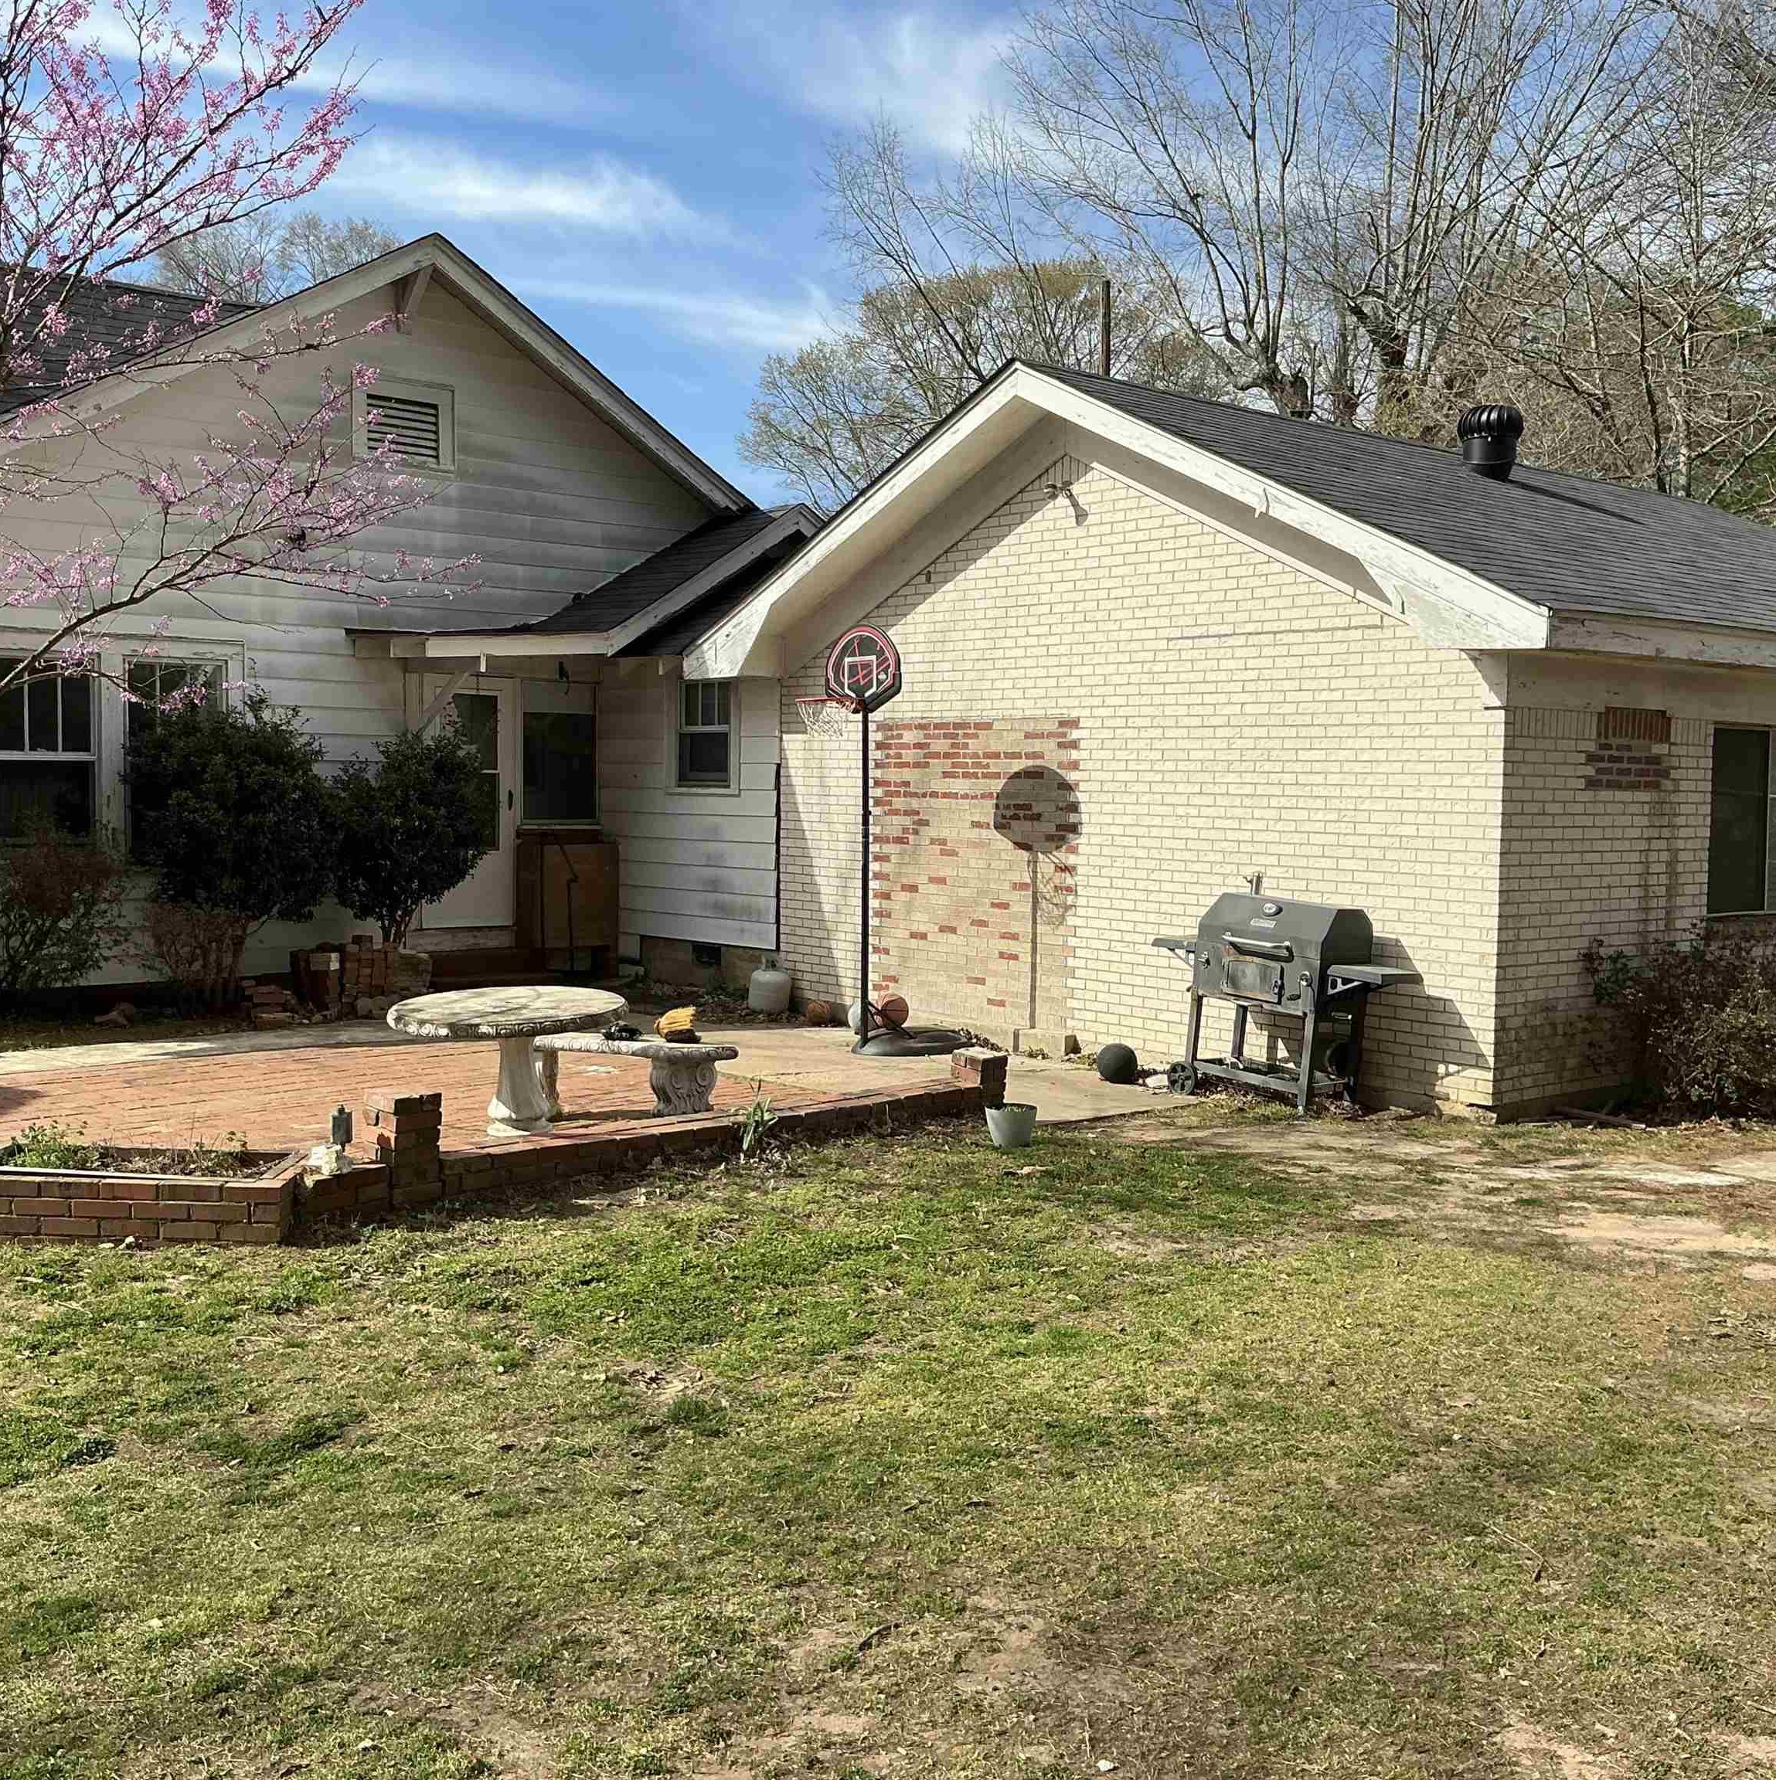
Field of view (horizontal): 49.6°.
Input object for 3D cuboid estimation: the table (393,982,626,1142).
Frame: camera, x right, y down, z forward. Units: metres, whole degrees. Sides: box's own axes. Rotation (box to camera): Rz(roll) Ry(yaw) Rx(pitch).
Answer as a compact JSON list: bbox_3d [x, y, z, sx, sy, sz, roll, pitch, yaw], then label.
[{"bbox_3d":[-1.885,0.890,9.650,1.200,0.650,1.200,0,3,-11],"label":"table"}]

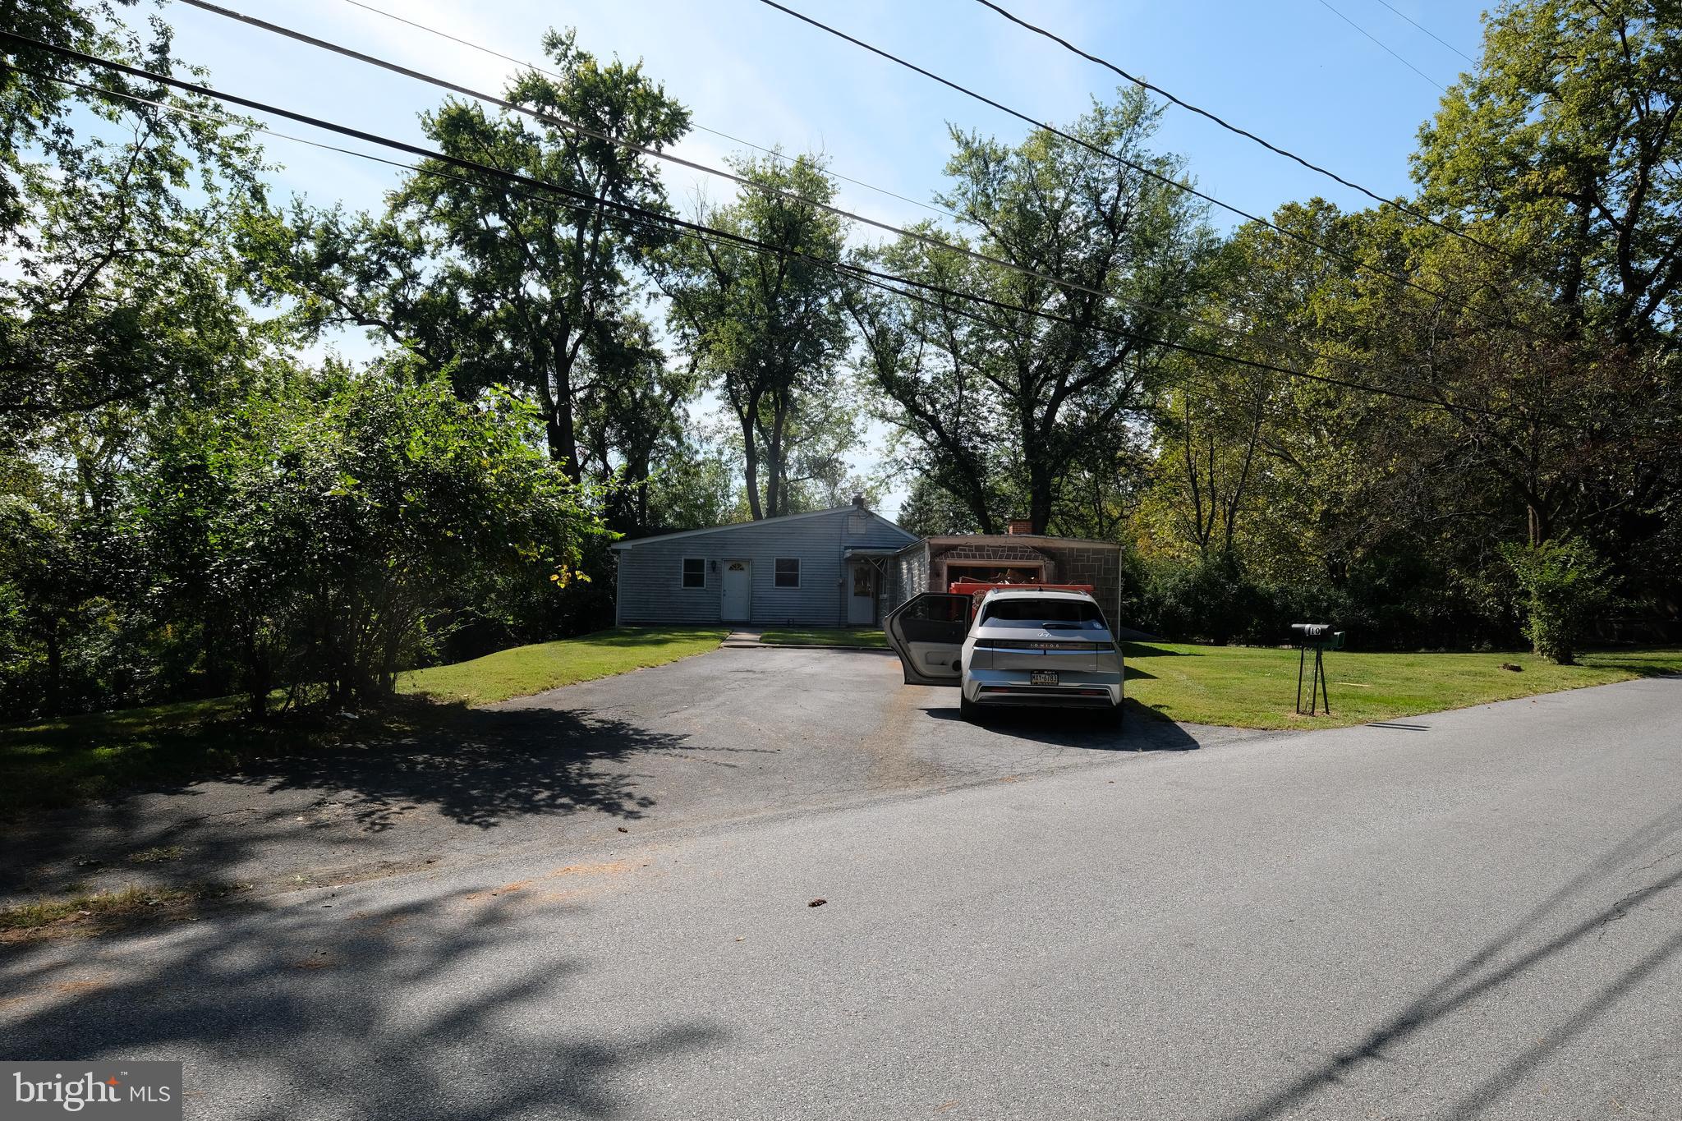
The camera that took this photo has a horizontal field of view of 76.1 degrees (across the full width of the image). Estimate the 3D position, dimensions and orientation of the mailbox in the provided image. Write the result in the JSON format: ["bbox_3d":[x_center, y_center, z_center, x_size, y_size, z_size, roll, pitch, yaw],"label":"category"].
[{"bbox_3d":[6.130,1.400,13.850,0.560,1.170,0.310,0,-1,44],"label":"mailbox"}]

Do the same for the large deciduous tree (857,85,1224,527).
[{"bbox_3d":[7.800,-8.500,43.500,14.600,21.400,13.000,1,-1,0],"label":"large deciduous tree"}]

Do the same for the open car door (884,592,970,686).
[{"bbox_3d":[1.140,1.040,14.080,1.170,1.210,0.220,1,-1,-9],"label":"open car door"}]

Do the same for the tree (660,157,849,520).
[{"bbox_3d":[-4.000,-8.300,50.000,8.900,21.200,8.500,1,-1,0],"label":"tree"}]

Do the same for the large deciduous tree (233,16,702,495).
[{"bbox_3d":[-14.100,-8.700,40.500,16.500,22.500,14.000,1,-1,0],"label":"large deciduous tree"}]

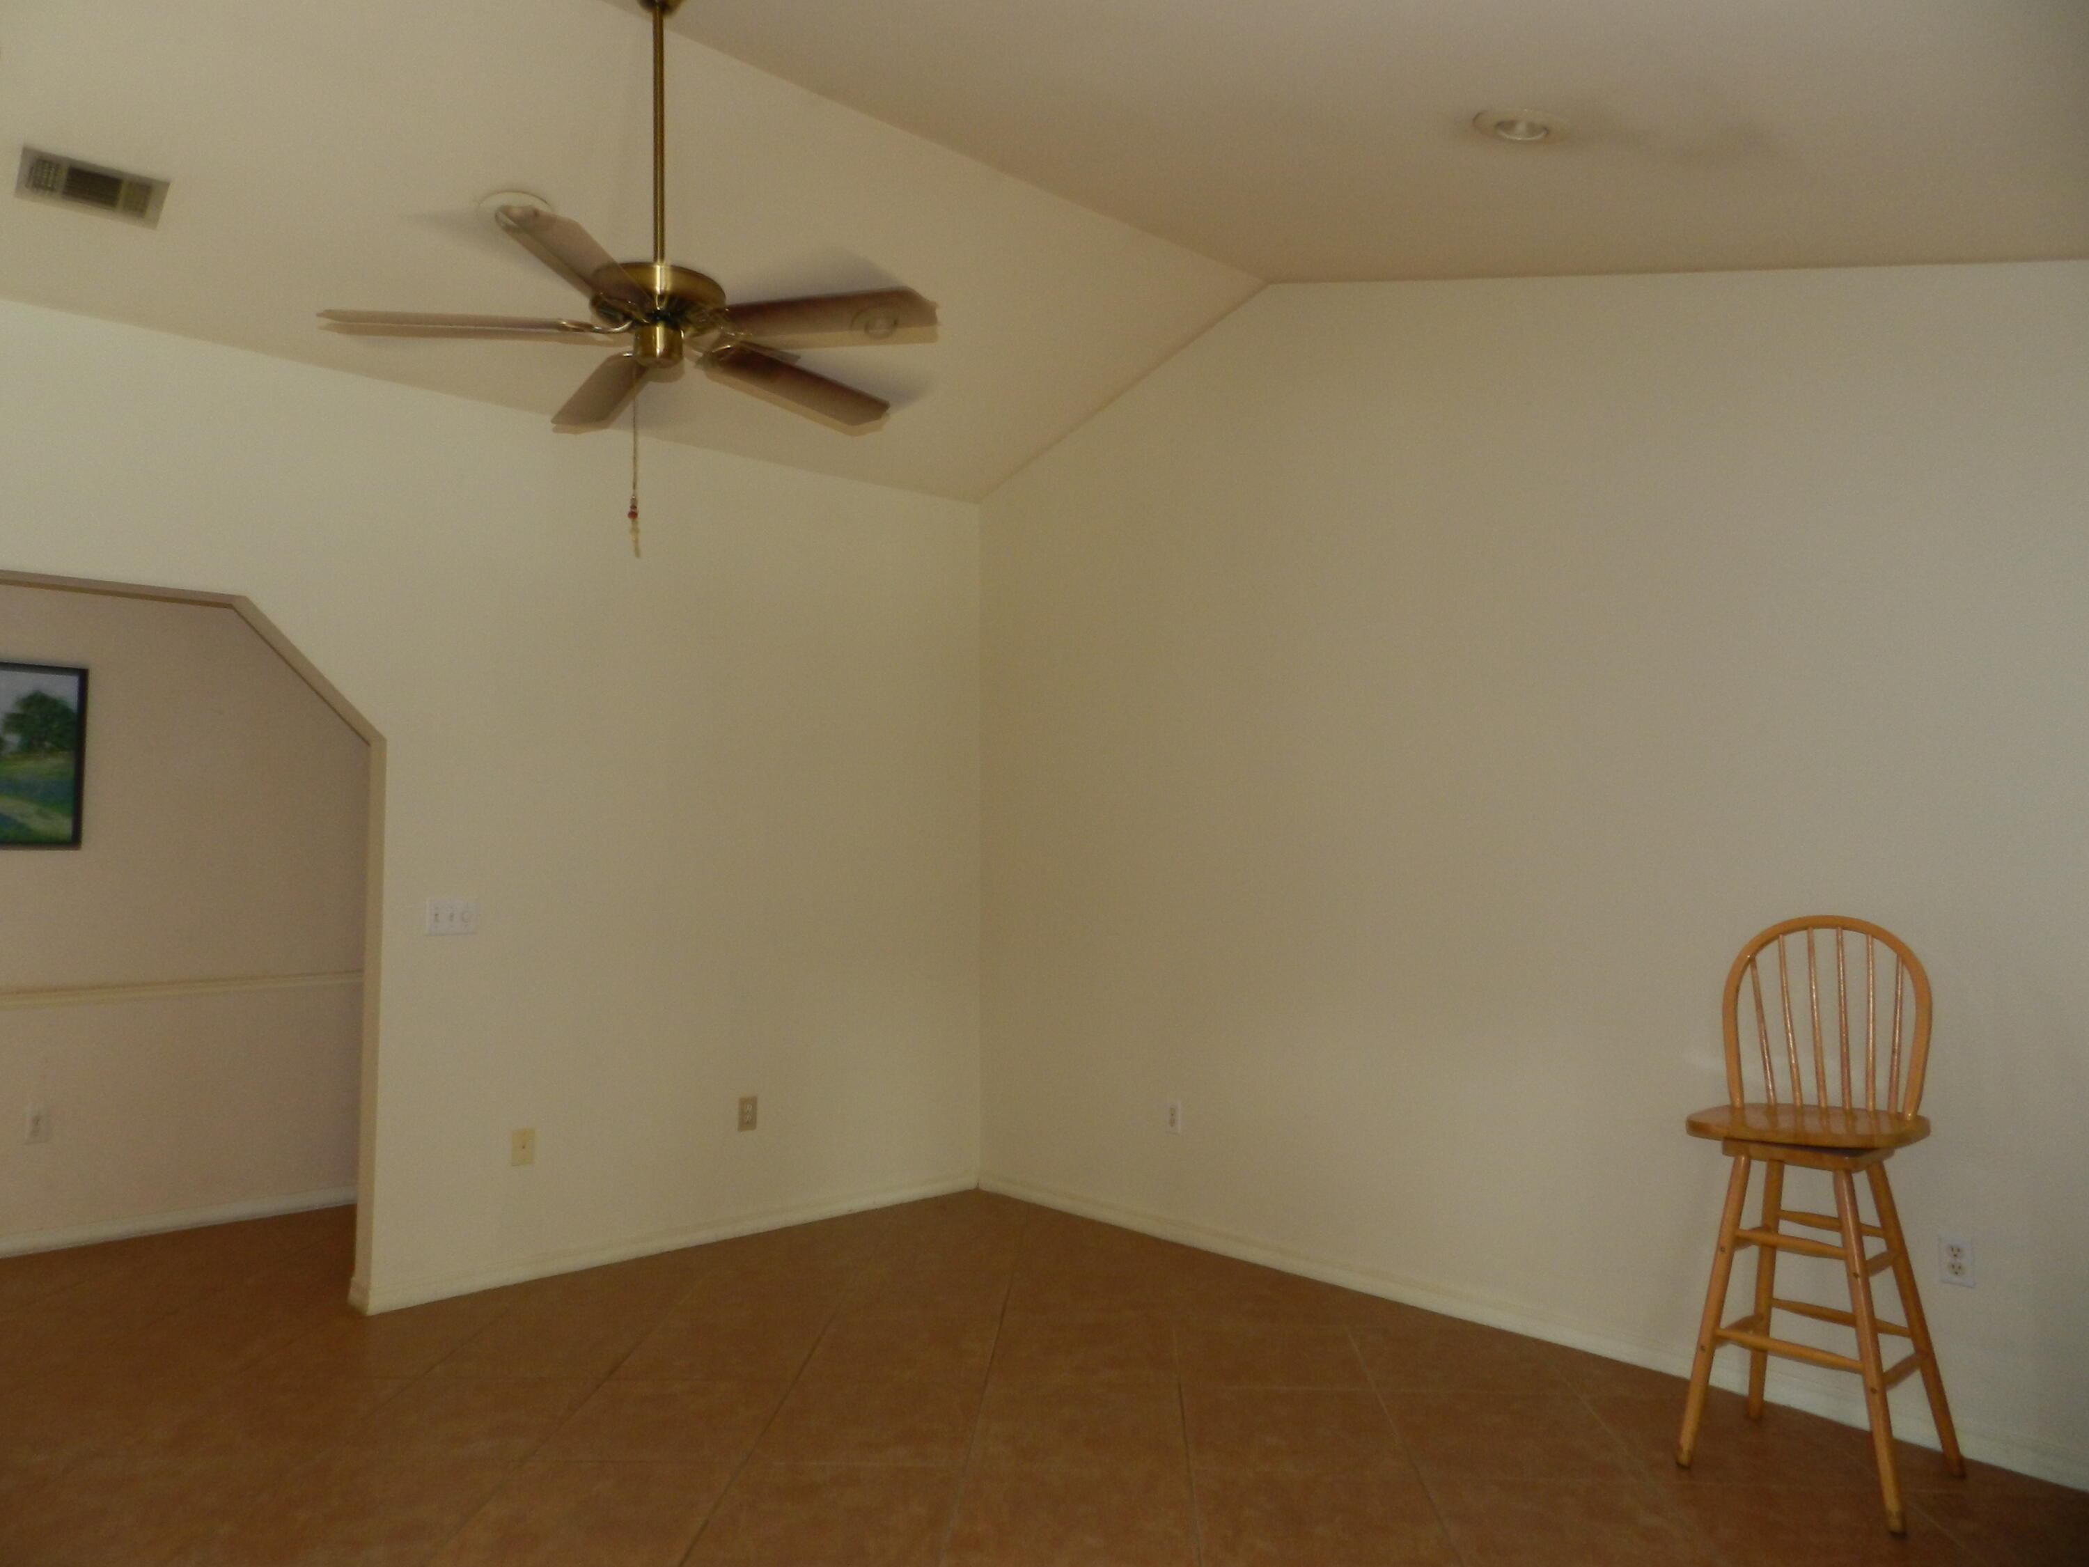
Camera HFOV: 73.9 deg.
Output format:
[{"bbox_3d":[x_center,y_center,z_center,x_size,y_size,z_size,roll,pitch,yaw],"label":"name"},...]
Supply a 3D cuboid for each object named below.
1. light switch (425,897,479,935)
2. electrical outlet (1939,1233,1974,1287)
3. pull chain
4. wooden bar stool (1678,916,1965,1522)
[{"bbox_3d":[-1.906,0.428,4.468,0.163,0.115,0.017,3,-4,-41],"label":"light switch"},{"bbox_3d":[2.100,1.098,3.192,0.010,0.115,0.071,3,-4,-41],"label":"electrical outlet"},{"bbox_3d":[-0.882,-0.664,2.990,0.028,0.360,0.024,3,-4,-41],"label":"pull chain"},{"bbox_3d":[1.740,0.924,3.150,0.502,1.226,0.509,-3,-4,39],"label":"wooden bar stool"}]

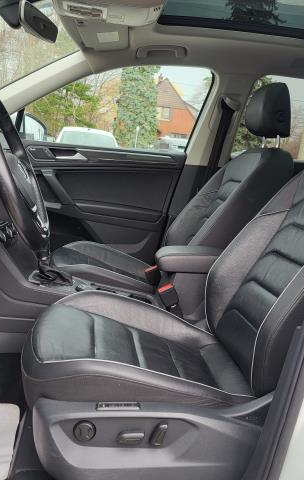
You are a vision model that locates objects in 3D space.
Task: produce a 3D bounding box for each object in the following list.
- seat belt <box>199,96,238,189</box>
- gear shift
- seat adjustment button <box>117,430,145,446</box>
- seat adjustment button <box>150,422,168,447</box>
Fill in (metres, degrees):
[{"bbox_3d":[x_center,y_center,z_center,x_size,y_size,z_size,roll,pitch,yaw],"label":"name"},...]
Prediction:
[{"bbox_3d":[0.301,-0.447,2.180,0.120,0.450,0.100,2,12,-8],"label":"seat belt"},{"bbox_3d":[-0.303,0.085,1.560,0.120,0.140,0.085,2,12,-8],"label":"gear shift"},{"bbox_3d":[-0.044,0.411,0.995,0.057,0.027,0.027,2,12,-8],"label":"seat adjustment button"},{"bbox_3d":[0.016,0.405,1.001,0.032,0.050,0.027,20,9,-11],"label":"seat adjustment button"}]

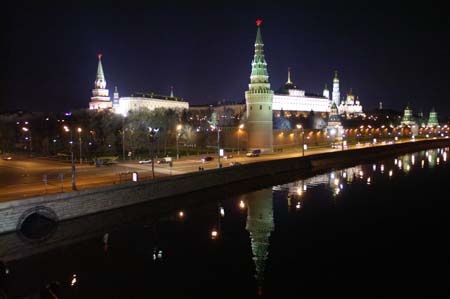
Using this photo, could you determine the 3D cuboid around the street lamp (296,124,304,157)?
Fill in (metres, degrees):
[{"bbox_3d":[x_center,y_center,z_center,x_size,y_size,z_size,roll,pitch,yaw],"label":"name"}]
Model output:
[{"bbox_3d":[28.857,-3.269,117.283,0.600,12.100,2.600,-5,6,-43],"label":"street lamp"}]

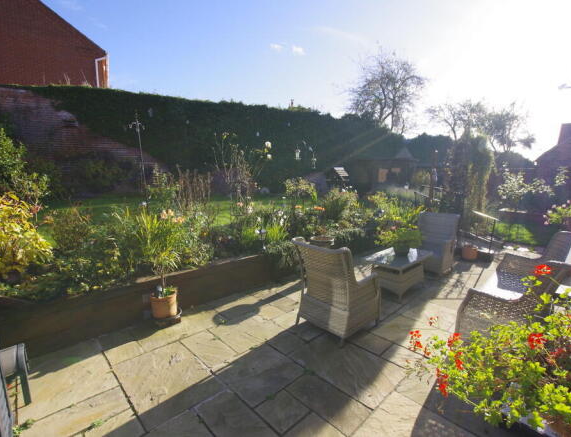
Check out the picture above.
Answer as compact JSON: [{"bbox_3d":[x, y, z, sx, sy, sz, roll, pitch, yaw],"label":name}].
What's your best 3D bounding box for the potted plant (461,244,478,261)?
[{"bbox_3d":[3.935,0.698,5.789,0.290,0.300,0.290,0,7,0],"label":"potted plant"}]

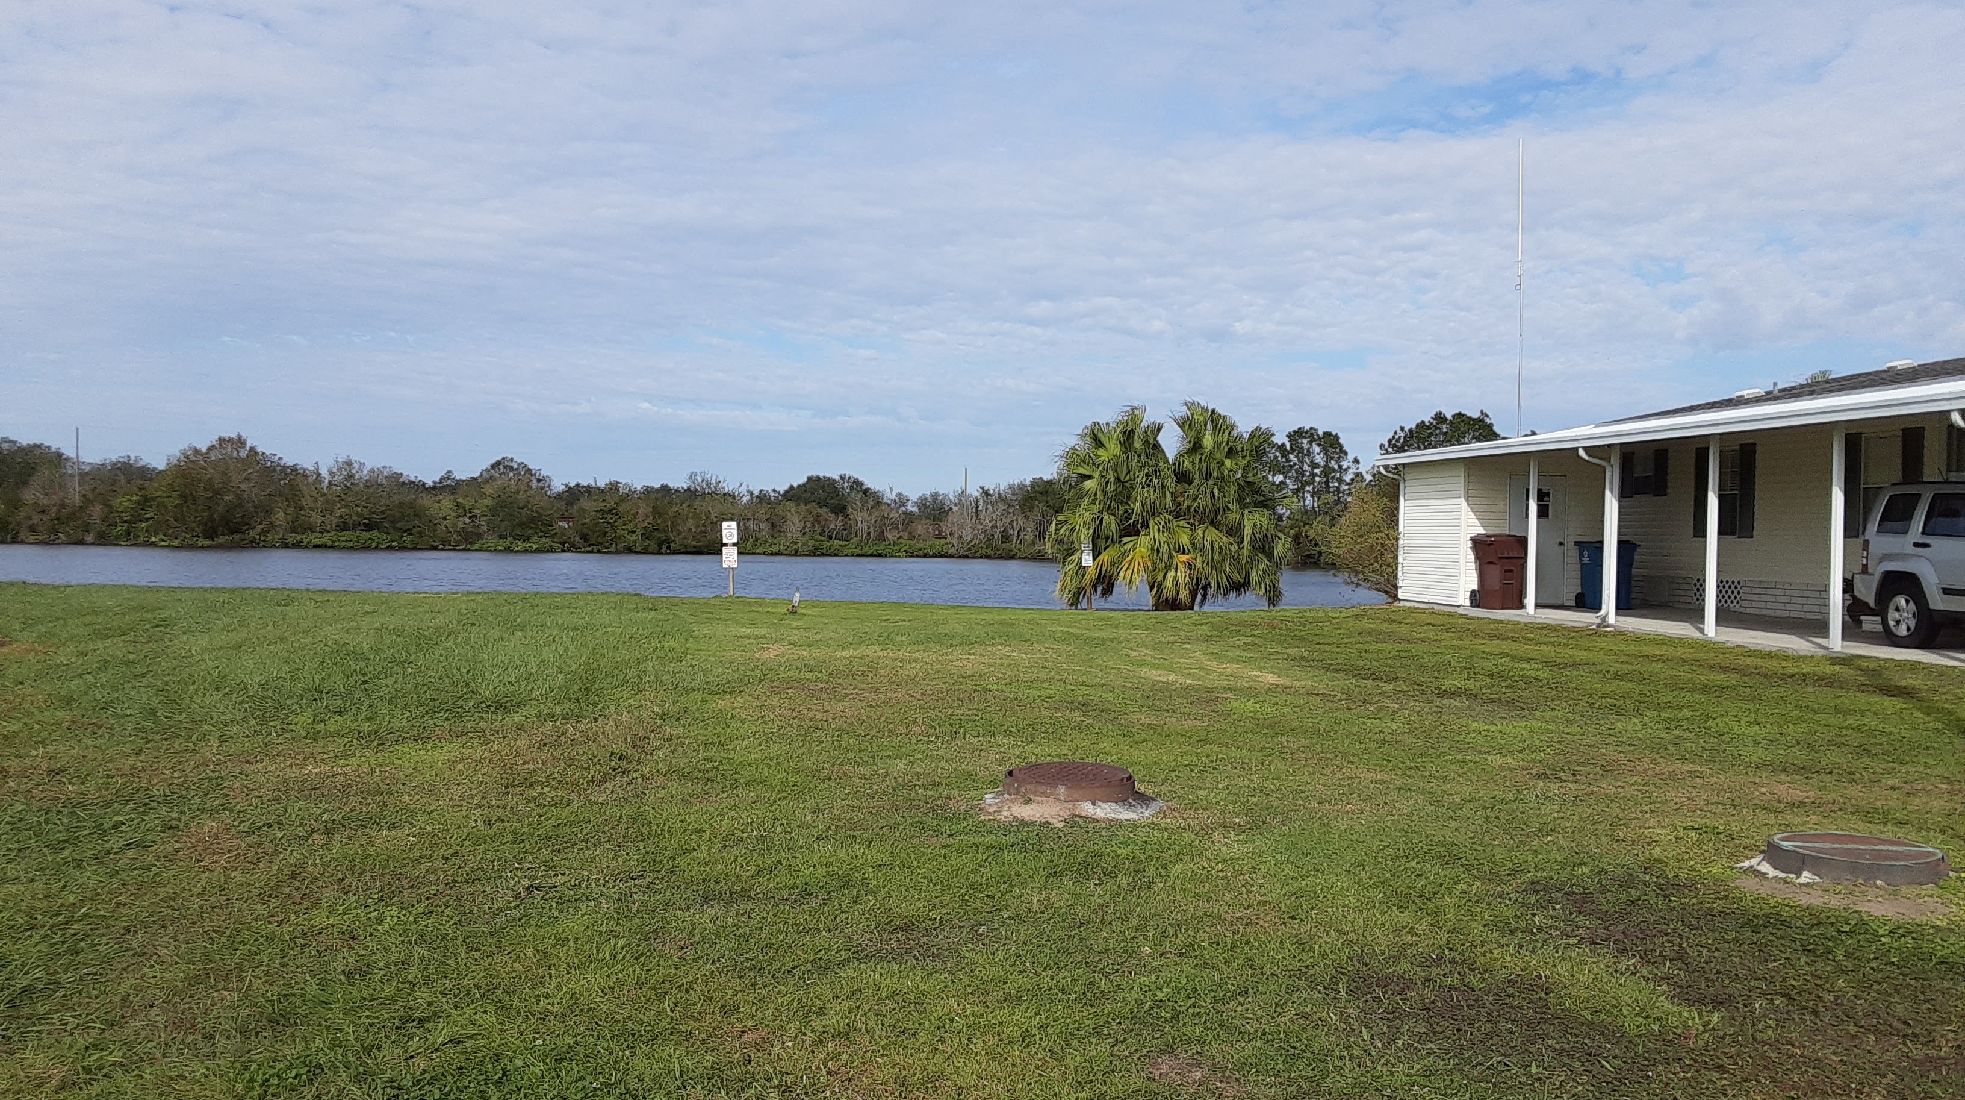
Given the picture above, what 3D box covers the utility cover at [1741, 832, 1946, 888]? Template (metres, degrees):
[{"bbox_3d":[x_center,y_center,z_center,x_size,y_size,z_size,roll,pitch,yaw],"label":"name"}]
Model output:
[{"bbox_3d":[3.990,1.420,7.060,0.760,0.110,0.730,1,1,30],"label":"utility cover"}]

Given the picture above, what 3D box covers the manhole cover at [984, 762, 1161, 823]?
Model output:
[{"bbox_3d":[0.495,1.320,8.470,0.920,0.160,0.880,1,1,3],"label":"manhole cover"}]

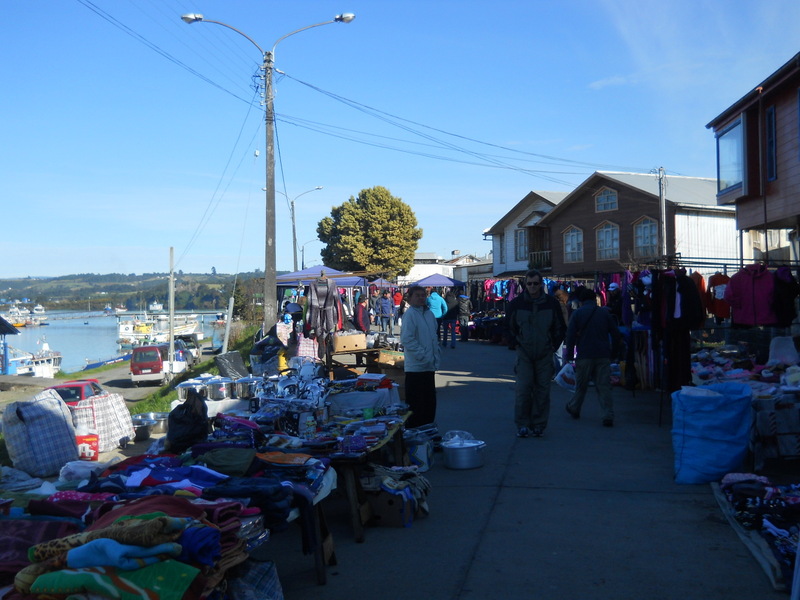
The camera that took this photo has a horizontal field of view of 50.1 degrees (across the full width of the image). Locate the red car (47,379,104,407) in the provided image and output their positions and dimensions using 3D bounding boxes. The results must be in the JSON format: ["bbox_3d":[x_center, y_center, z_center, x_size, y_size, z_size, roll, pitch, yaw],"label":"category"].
[{"bbox_3d":[-10.200,3.300,26.500,1.650,1.420,4.300,0,0,-7],"label":"red car"}]

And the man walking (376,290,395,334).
[{"bbox_3d":[-0.520,0.500,32.000,0.550,1.740,0.520,0,0,18],"label":"man walking"}]

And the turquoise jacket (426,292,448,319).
[{"bbox_3d":[1.180,0.170,27.000,0.660,0.820,0.420,0,0,0],"label":"turquoise jacket"}]

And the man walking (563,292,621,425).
[{"bbox_3d":[2.330,0.690,10.150,0.580,1.650,0.520,0,0,23],"label":"man walking"}]

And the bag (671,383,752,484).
[{"bbox_3d":[2.600,1.120,7.150,0.570,0.760,0.450,0,0,6],"label":"bag"}]

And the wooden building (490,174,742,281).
[{"bbox_3d":[13.200,-2.400,45.700,10.000,7.600,17.500,0,0,-21],"label":"wooden building"}]

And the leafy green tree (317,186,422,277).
[{"bbox_3d":[-2.140,-3.300,60.000,7.200,9.200,7.200,0,0,0],"label":"leafy green tree"}]

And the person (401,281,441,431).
[{"bbox_3d":[0.235,0.660,9.750,0.460,1.660,0.330,0,0,-37],"label":"person"}]

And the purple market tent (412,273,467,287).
[{"bbox_3d":[2.250,-0.080,50.000,2.800,2.900,2.800,0,0,15],"label":"purple market tent"}]

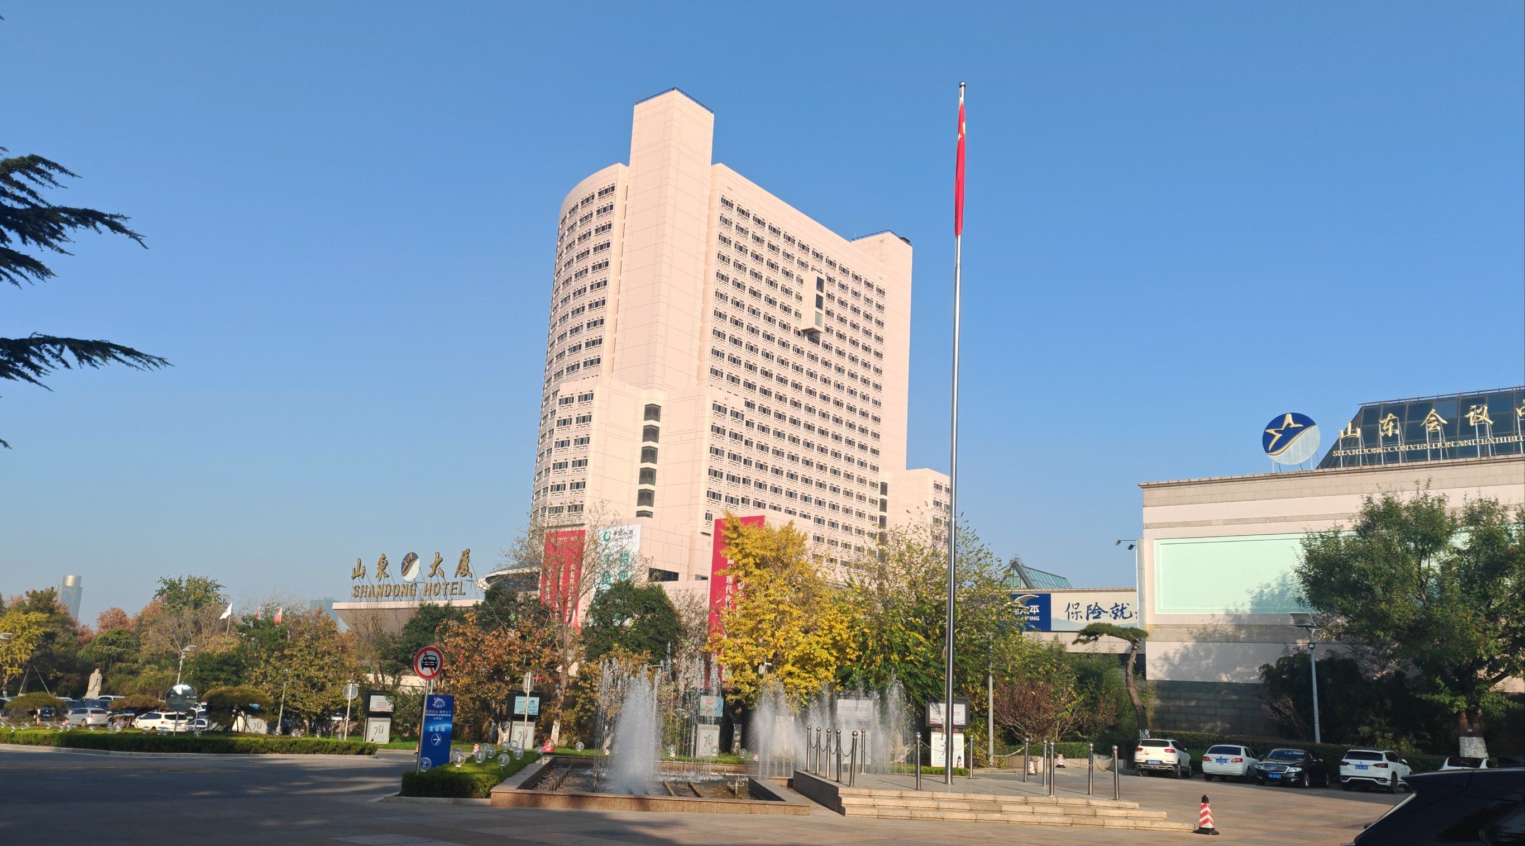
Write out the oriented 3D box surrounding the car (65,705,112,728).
[{"bbox_3d":[-56.015,24.286,98.284,4.400,1.500,1.760,-7,-17,36],"label":"car"}]

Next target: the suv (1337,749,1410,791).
[{"bbox_3d":[26.414,14.988,51.400,1.860,1.660,4.600,0,-13,13],"label":"suv"}]

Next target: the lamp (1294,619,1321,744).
[{"bbox_3d":[26.636,13.310,58.000,1.150,7.200,0.600,1,-13,10],"label":"lamp"}]

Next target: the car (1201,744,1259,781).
[{"bbox_3d":[21.978,15.966,56.000,1.760,1.480,4.540,1,-13,10],"label":"car"}]

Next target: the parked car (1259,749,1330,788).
[{"bbox_3d":[20.749,13.461,46.530,1.840,1.470,4.880,-7,-17,37],"label":"parked car"}]

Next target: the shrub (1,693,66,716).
[{"bbox_3d":[-47.695,18.566,78.000,3.400,1.700,3.400,10,-15,-29],"label":"shrub"}]

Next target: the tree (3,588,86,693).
[{"bbox_3d":[-73.240,22.598,121.369,8.250,11.620,8.250,11,-16,-29],"label":"tree"}]

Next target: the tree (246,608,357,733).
[{"bbox_3d":[-29.885,15.924,77.000,6.300,7.800,6.300,8,-14,-20],"label":"tree"}]

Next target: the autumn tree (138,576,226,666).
[{"bbox_3d":[-66.053,24.367,135.000,8.800,14.500,8.800,9,-14,-24],"label":"autumn tree"}]

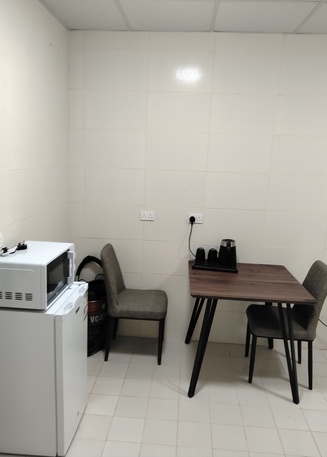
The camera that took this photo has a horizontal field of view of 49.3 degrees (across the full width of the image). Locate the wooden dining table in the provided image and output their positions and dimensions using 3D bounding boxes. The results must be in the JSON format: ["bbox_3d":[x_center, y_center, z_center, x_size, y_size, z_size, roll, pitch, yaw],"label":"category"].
[{"bbox_3d":[0.567,0.720,2.647,0.785,0.735,0.805,3,10,3],"label":"wooden dining table"}]

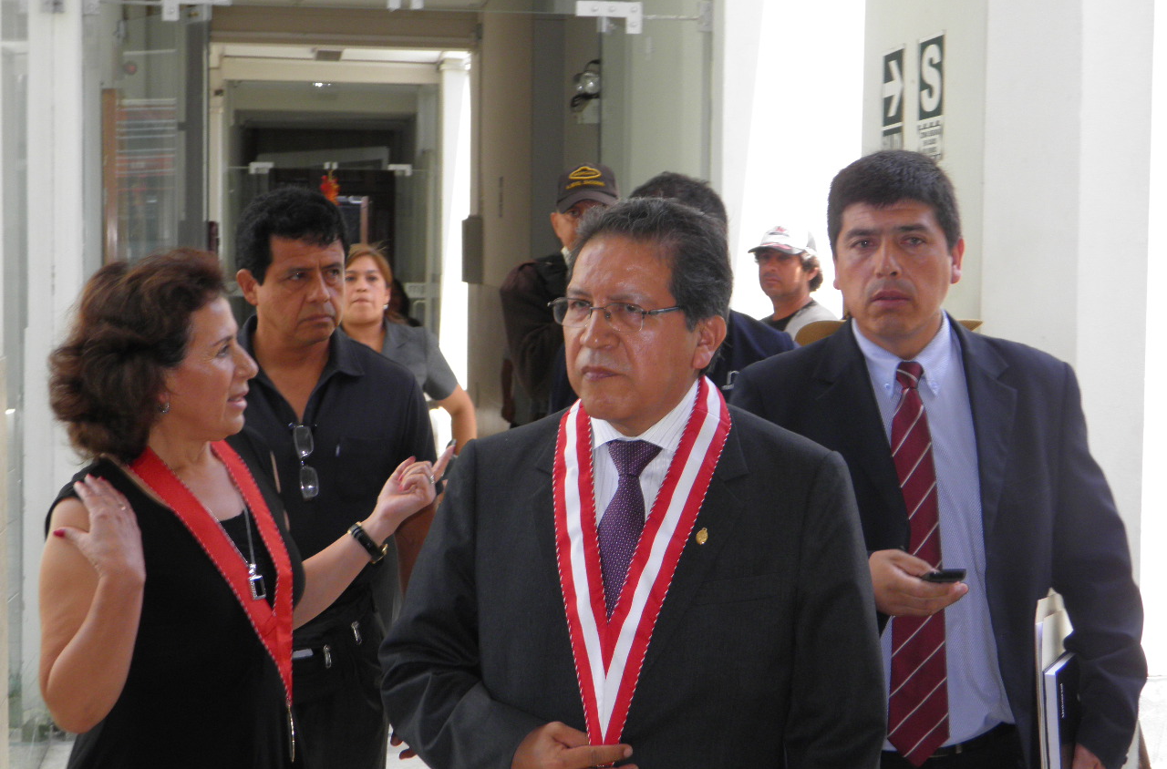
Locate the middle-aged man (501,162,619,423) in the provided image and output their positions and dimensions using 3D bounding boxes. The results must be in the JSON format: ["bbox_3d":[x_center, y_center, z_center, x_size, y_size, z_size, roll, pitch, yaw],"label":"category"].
[{"bbox_3d":[0.005,0.285,5.750,0.530,1.780,0.370,0,4,-13],"label":"middle-aged man"}]

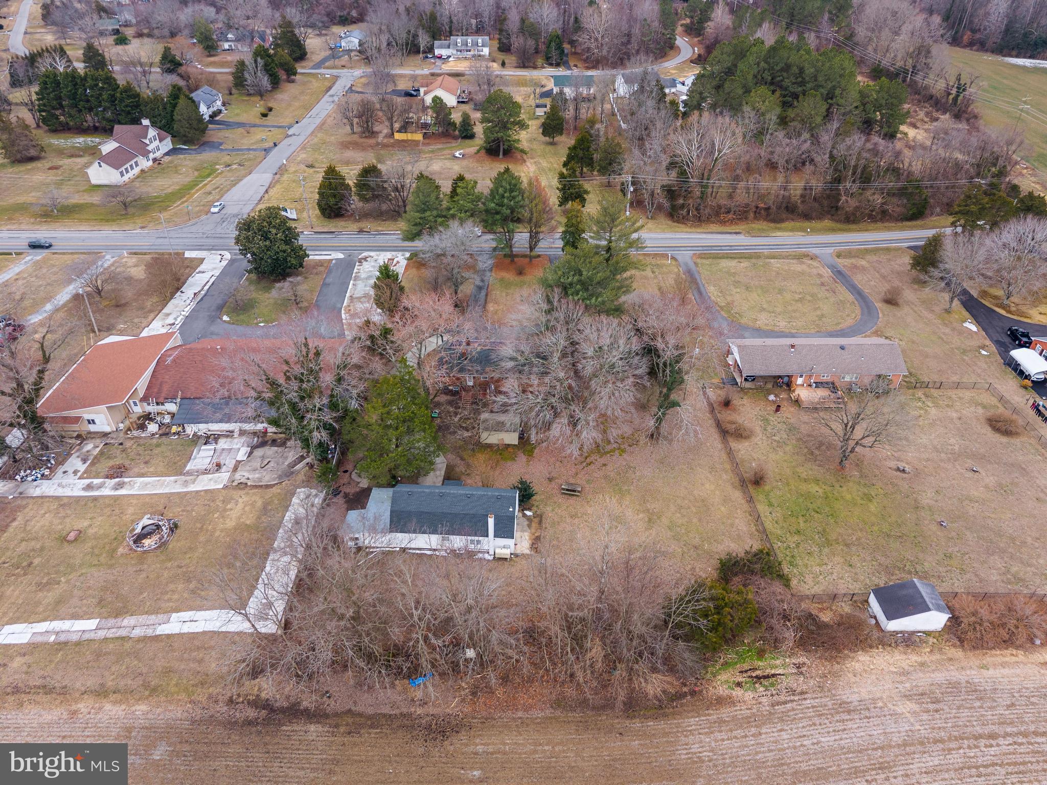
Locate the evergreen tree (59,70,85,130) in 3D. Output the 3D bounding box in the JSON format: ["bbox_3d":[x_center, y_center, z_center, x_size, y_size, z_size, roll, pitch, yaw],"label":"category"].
[{"bbox_3d":[-128.834,-83.340,207.467,7.600,15.800,7.600,0,33,0],"label":"evergreen tree"}]

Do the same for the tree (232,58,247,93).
[{"bbox_3d":[-99.000,-110.720,253.540,6.800,11.100,6.800,0,36,0],"label":"tree"}]

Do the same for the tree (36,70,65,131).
[{"bbox_3d":[-140.700,-86.460,215.300,7.600,16.800,7.600,0,36,0],"label":"tree"}]

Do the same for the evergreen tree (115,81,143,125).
[{"bbox_3d":[-115.093,-84.149,211.743,8.000,12.500,8.000,0,33,0],"label":"evergreen tree"}]

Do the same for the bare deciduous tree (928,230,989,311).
[{"bbox_3d":[75.400,-20.760,126.570,9.600,14.800,9.600,0,36,0],"label":"bare deciduous tree"}]

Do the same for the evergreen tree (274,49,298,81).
[{"bbox_3d":[-93.967,-129.907,287.120,8.735,11.187,8.735,0,33,0],"label":"evergreen tree"}]

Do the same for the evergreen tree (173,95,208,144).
[{"bbox_3d":[-90.517,-74.585,197.474,9.000,12.000,9.000,0,33,0],"label":"evergreen tree"}]

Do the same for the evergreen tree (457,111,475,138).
[{"bbox_3d":[-16.600,-77.920,211.370,5.000,7.600,5.000,0,36,0],"label":"evergreen tree"}]

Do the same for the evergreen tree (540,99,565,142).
[{"bbox_3d":[7.590,-70.370,188.030,6.410,10.700,6.410,0,37,0],"label":"evergreen tree"}]

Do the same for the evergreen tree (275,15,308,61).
[{"bbox_3d":[-85.320,-129.067,265.124,11.000,15.000,11.000,0,35,0],"label":"evergreen tree"}]

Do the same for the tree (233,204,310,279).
[{"bbox_3d":[-42.173,-25.626,122.268,12.000,11.800,12.000,0,33,0],"label":"tree"}]

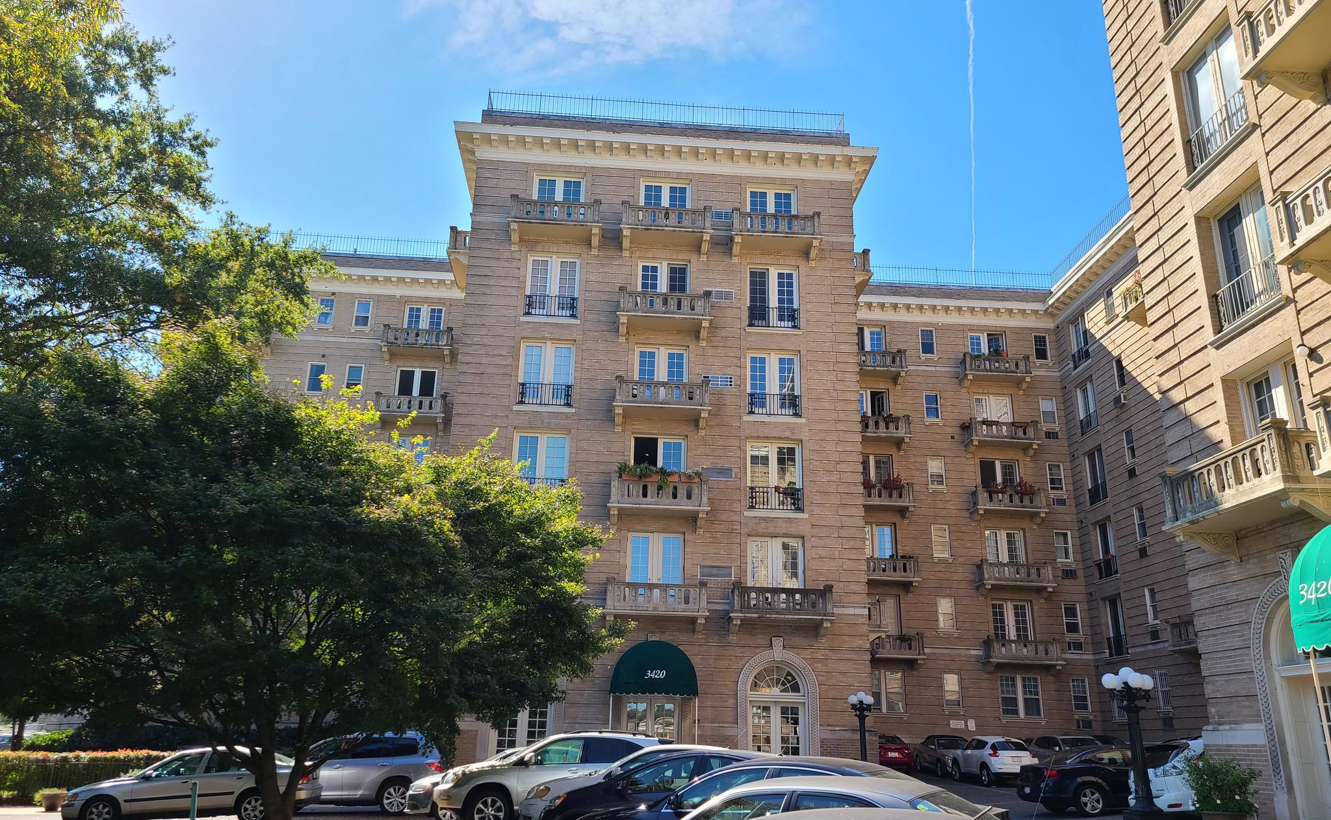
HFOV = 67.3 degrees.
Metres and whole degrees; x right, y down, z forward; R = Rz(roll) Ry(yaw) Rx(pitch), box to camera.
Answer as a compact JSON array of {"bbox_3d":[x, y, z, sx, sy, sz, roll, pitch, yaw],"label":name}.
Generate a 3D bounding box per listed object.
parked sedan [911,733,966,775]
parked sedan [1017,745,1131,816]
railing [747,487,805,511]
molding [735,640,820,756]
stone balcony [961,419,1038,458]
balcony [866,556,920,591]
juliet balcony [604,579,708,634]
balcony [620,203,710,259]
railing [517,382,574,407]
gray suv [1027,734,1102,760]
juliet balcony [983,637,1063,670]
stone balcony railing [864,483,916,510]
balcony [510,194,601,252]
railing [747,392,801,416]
[{"bbox_3d":[10.719,12.998,37.486,1.820,1.440,4.850,2,-19,-2],"label":"parked sedan"},{"bbox_3d":[10.572,8.426,22.724,4.850,1.490,1.830,2,-18,-1],"label":"parked sedan"},{"bbox_3d":[3.433,2.767,31.032,1.770,0.735,0.080,2,-18,-4],"label":"railing"},{"bbox_3d":[3.299,8.579,29.095,2.391,3.895,0.250,2,-18,-4],"label":"molding"},{"bbox_3d":[15.286,1.335,45.377,3.170,1.560,1.040,3,-18,-3],"label":"stone balcony"},{"bbox_3d":[9.108,6.886,41.934,3.100,1.350,1.000,2,-19,-4],"label":"balcony"},{"bbox_3d":[-0.293,5.791,29.207,3.040,1.470,1.030,2,-18,-4],"label":"juliet balcony"},{"bbox_3d":[0.020,-5.892,33.112,3.040,1.509,1.030,3,-19,-3],"label":"balcony"},{"bbox_3d":[-3.914,-0.496,32.613,1.800,0.690,0.130,3,-18,-3],"label":"railing"},{"bbox_3d":[14.112,12.194,34.722,1.830,1.570,4.600,3,-19,-4],"label":"gray suv"},{"bbox_3d":[14.540,10.008,40.774,3.098,1.340,1.030,2,-18,-4],"label":"juliet balcony"},{"bbox_3d":[9.006,3.675,42.418,3.070,1.030,1.030,2,-18,-4],"label":"stone balcony railing"},{"bbox_3d":[-3.601,-6.091,32.866,3.040,1.470,1.030,2,-18,-4],"label":"balcony"},{"bbox_3d":[3.486,-0.157,32.002,1.758,0.705,0.080,2,-18,-4],"label":"railing"}]

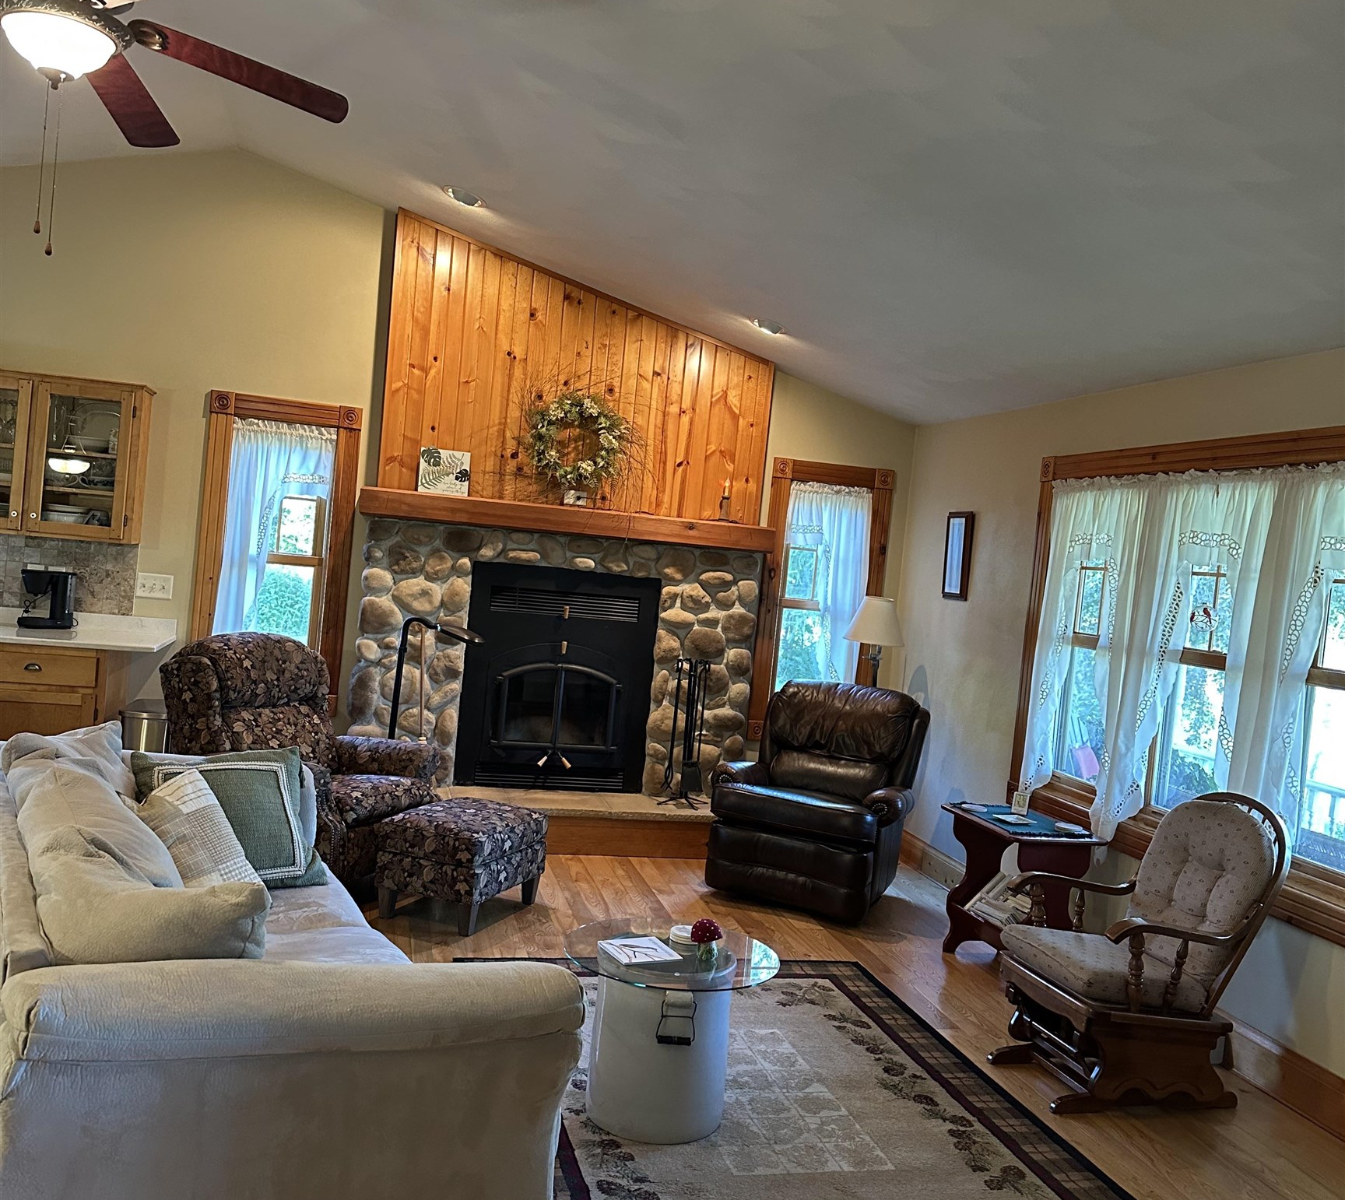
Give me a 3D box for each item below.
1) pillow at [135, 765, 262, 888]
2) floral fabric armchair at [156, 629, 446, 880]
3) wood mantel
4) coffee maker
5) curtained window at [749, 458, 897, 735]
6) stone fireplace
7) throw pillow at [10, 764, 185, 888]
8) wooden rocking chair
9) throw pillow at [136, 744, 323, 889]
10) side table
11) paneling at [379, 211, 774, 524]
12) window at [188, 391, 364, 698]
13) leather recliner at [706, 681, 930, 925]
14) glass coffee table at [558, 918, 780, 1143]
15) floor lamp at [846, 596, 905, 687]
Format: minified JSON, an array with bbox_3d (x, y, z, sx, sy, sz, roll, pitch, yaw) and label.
[{"bbox_3d":[-1.241,0.675,3.269,0.140,0.430,0.430,-29,-1,7],"label":"pillow"},{"bbox_3d":[-1.590,0.698,5.321,0.890,1.040,0.810,6,2,24],"label":"floral fabric armchair"},{"bbox_3d":[-0.519,-0.410,6.552,2.185,0.130,0.180,5,2,-14],"label":"wood mantel"},{"bbox_3d":[-2.957,0.000,5.888,0.245,0.285,0.180,4,2,-22],"label":"coffee maker"},{"bbox_3d":[0.840,0.013,6.919,0.730,1.540,0.090,5,2,-14],"label":"curtained window"},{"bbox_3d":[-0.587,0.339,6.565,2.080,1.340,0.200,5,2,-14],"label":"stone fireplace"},{"bbox_3d":[-1.360,0.648,2.959,0.190,0.450,0.520,-37,21,-22],"label":"throw pillow"},{"bbox_3d":[1.444,1.057,3.924,0.690,0.960,0.640,5,2,-16],"label":"wooden rocking chair"},{"bbox_3d":[-1.322,0.653,3.710,0.470,0.450,0.160,-1,-34,-32],"label":"throw pillow"},{"bbox_3d":[1.399,1.208,5.075,0.435,0.590,0.575,5,2,-14],"label":"side table"},{"bbox_3d":[-0.454,-1.184,6.575,2.058,1.414,0.060,5,2,-14],"label":"paneling"},{"bbox_3d":[-2.005,-0.219,6.277,0.727,1.589,0.120,5,2,-14],"label":"window"},{"bbox_3d":[0.760,0.911,5.936,0.860,1.000,0.890,7,3,31],"label":"leather recliner"},{"bbox_3d":[-0.021,1.201,3.431,0.610,0.445,0.610,5,2,-14],"label":"glass coffee table"},{"bbox_3d":[1.050,0.694,6.661,0.340,1.430,0.340,5,2,-14],"label":"floor lamp"}]

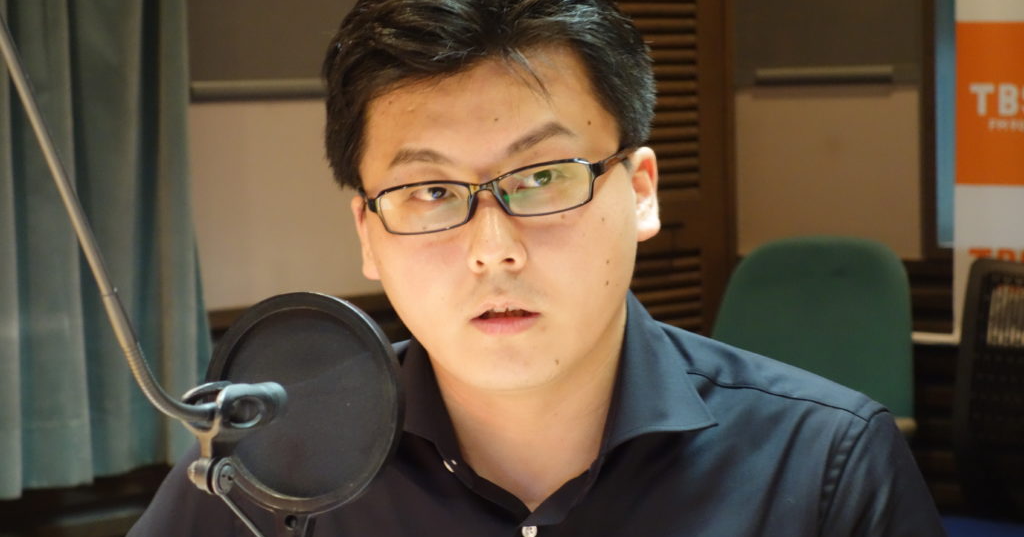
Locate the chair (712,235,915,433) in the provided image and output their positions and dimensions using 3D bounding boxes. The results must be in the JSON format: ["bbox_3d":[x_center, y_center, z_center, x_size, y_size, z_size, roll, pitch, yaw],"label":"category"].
[{"bbox_3d":[0.453,0.419,5.032,0.570,0.910,0.570,1,5,32],"label":"chair"}]

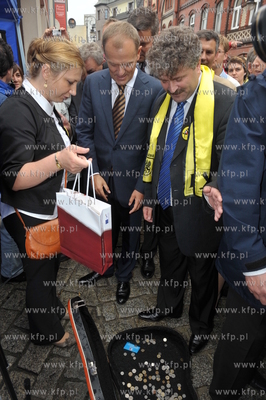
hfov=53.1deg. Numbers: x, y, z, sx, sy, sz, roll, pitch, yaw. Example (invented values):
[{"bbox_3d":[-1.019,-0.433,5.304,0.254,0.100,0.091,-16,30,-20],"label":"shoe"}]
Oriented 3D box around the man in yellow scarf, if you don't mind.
[{"bbox_3d":[0.289,0.040,1.478,0.580,1.740,0.520,17,26,32],"label":"man in yellow scarf"}]

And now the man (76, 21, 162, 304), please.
[{"bbox_3d":[-0.107,-0.091,1.723,0.570,1.770,0.460,4,22,6],"label":"man"}]

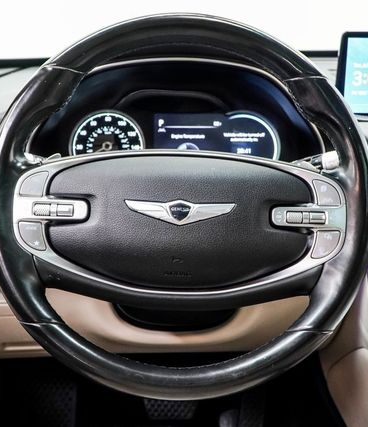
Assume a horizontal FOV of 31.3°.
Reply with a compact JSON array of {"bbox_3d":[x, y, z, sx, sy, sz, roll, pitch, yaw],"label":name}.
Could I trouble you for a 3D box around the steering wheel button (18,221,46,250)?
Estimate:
[{"bbox_3d":[-0.148,0.022,0.645,0.027,0.028,0.010,1,-6,0],"label":"steering wheel button"}]

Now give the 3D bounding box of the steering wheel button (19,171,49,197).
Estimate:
[{"bbox_3d":[-0.148,-0.029,0.649,0.029,0.025,0.010,1,-6,0],"label":"steering wheel button"}]

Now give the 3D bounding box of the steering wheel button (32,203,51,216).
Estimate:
[{"bbox_3d":[-0.139,-0.003,0.646,0.018,0.013,0.010,1,-6,0],"label":"steering wheel button"}]

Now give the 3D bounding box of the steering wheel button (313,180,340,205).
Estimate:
[{"bbox_3d":[0.141,-0.020,0.650,0.028,0.025,0.010,1,-6,0],"label":"steering wheel button"}]

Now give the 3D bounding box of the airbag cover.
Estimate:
[{"bbox_3d":[-0.004,0.009,0.648,0.262,0.131,0.050,1,-6,0],"label":"airbag cover"}]

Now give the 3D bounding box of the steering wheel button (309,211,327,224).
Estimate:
[{"bbox_3d":[0.132,0.004,0.646,0.018,0.014,0.010,1,-6,0],"label":"steering wheel button"}]

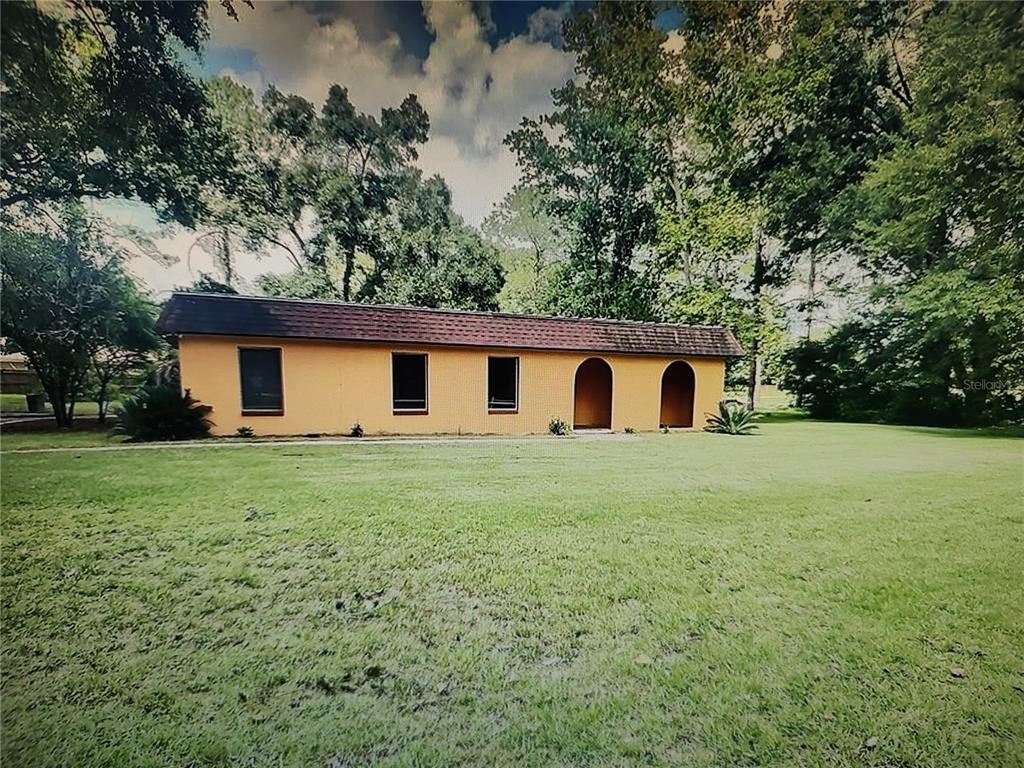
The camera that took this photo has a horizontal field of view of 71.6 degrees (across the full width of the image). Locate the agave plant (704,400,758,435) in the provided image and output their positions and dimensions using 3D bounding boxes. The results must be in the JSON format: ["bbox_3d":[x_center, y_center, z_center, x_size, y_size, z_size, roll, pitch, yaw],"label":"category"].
[{"bbox_3d":[6.616,1.010,21.400,1.600,1.020,1.550,1,1,0],"label":"agave plant"}]

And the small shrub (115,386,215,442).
[{"bbox_3d":[-7.733,0.656,15.800,2.050,1.280,1.950,1,1,0],"label":"small shrub"}]

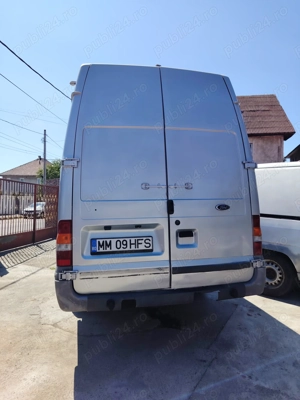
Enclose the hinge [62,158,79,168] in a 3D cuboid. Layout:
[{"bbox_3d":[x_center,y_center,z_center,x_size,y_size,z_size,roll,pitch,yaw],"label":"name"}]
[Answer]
[{"bbox_3d":[-0.669,-0.310,2.352,0.147,0.067,0.056,-1,-2,-11],"label":"hinge"}]

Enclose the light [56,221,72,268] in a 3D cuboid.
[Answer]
[{"bbox_3d":[-0.711,0.367,2.350,0.144,0.391,0.112,-1,-2,-11],"label":"light"}]

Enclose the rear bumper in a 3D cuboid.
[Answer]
[{"bbox_3d":[0.157,0.719,2.514,1.929,0.365,0.254,-1,-2,-11],"label":"rear bumper"}]

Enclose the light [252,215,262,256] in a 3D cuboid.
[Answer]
[{"bbox_3d":[1.019,0.346,2.679,0.144,0.391,0.112,-1,-2,-11],"label":"light"}]

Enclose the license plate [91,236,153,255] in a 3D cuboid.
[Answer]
[{"bbox_3d":[-0.235,0.397,2.402,0.530,0.130,0.020,-1,-2,-11],"label":"license plate"}]

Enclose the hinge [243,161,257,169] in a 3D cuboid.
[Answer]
[{"bbox_3d":[0.963,-0.330,2.668,0.147,0.067,0.056,-1,-2,-11],"label":"hinge"}]

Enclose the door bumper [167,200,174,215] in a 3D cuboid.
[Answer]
[{"bbox_3d":[0.187,0.066,2.433,0.059,0.124,0.041,-1,-2,-11],"label":"door bumper"}]

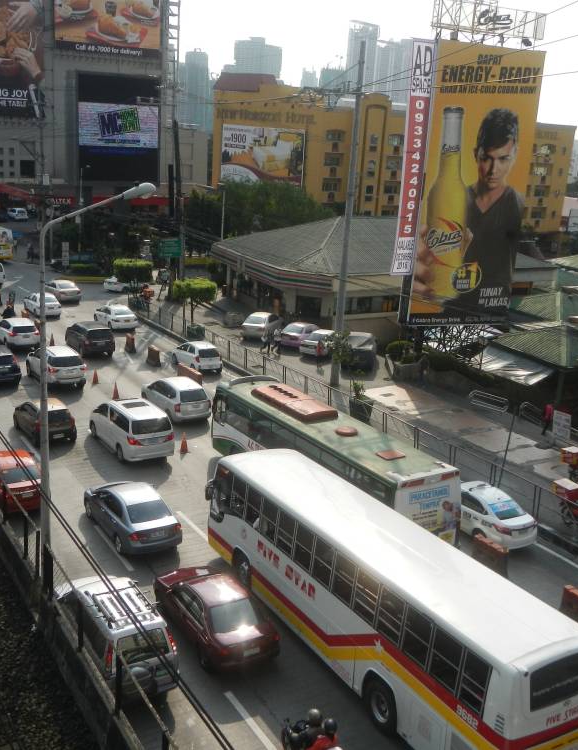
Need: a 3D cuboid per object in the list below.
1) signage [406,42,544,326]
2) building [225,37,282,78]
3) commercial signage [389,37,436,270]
[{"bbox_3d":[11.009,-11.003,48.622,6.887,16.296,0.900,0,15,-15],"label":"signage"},{"bbox_3d":[-41.792,-338.005,1022.872,46.000,157.571,42.000,12,17,28],"label":"building"},{"bbox_3d":[7.137,-12.368,46.872,1.416,13.193,0.250,-1,15,-17],"label":"commercial signage"}]

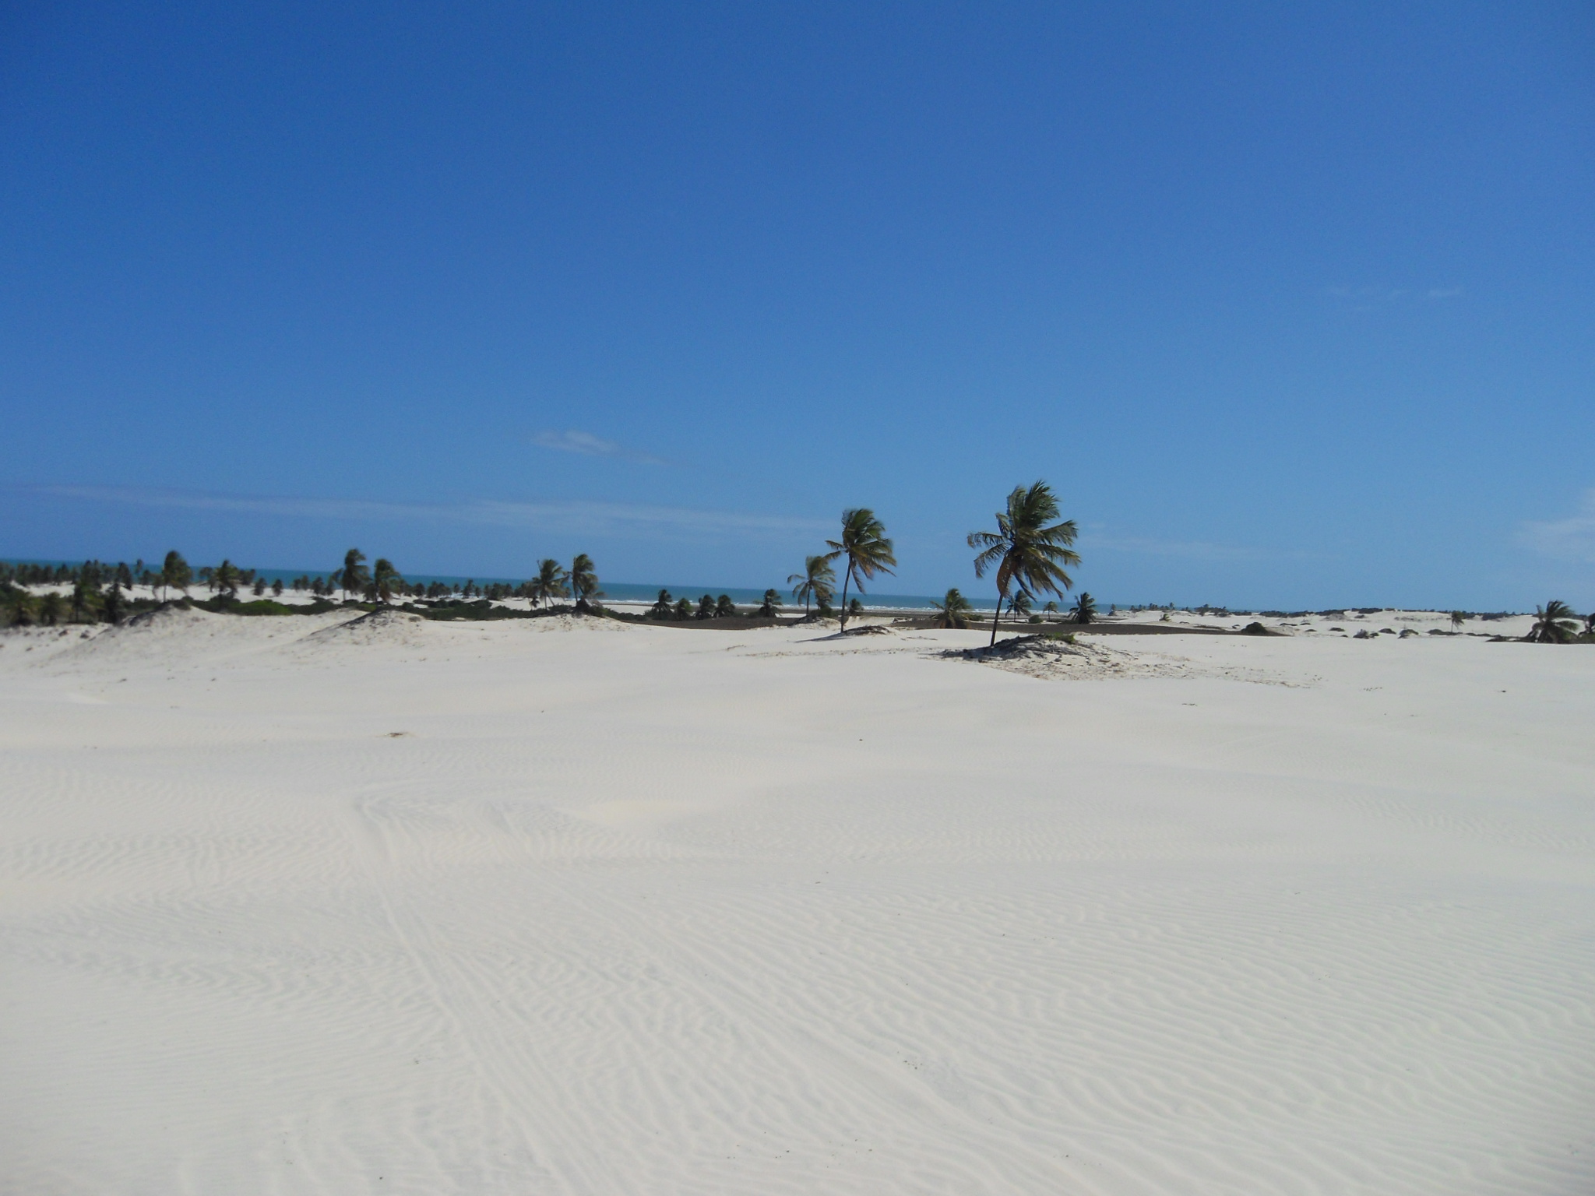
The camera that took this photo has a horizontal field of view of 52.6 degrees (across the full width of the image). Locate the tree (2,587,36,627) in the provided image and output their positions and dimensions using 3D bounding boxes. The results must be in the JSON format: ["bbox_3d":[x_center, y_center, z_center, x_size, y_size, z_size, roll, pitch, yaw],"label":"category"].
[{"bbox_3d":[-86.926,1.252,180.000,3.760,4.870,3.760,2,0,0],"label":"tree"}]

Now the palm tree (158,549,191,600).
[{"bbox_3d":[-71.401,-2.644,185.000,3.720,5.720,4.270,2,0,0],"label":"palm tree"}]

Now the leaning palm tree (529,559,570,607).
[{"bbox_3d":[-31.680,-1.822,205.000,5.230,6.340,5.230,2,0,0],"label":"leaning palm tree"}]

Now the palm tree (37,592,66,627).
[{"bbox_3d":[-83.171,1.460,180.000,3.200,4.450,3.200,2,0,0],"label":"palm tree"}]

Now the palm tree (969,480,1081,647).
[{"bbox_3d":[12.375,-1.870,88.000,6.190,9.110,6.190,2,0,0],"label":"palm tree"}]

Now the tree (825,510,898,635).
[{"bbox_3d":[4.799,-2.138,123.000,5.510,9.310,5.510,2,0,0],"label":"tree"}]

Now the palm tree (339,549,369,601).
[{"bbox_3d":[-53.639,-2.712,195.000,3.770,6.480,4.330,2,0,0],"label":"palm tree"}]

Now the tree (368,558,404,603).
[{"bbox_3d":[-47.315,-1.715,185.000,4.150,5.570,4.150,2,0,0],"label":"tree"}]

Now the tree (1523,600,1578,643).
[{"bbox_3d":[67.839,2.185,145.000,4.930,4.030,4.930,2,0,0],"label":"tree"}]

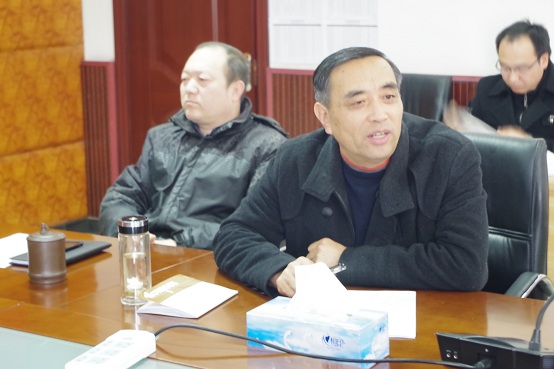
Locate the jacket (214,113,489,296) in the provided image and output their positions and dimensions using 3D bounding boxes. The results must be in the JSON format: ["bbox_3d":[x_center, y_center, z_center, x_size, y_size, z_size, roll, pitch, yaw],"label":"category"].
[{"bbox_3d":[0.162,0.107,2.763,0.600,0.500,0.450,3,11,24],"label":"jacket"}]

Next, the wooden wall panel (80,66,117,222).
[{"bbox_3d":[-0.839,-0.106,5.918,0.210,0.930,0.050,6,12,33],"label":"wooden wall panel"}]

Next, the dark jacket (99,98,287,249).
[{"bbox_3d":[-0.222,0.029,3.460,0.540,0.540,0.450,7,13,39],"label":"dark jacket"}]

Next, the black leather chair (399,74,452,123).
[{"bbox_3d":[0.290,0.093,4.681,0.600,1.000,0.620,6,12,33],"label":"black leather chair"}]

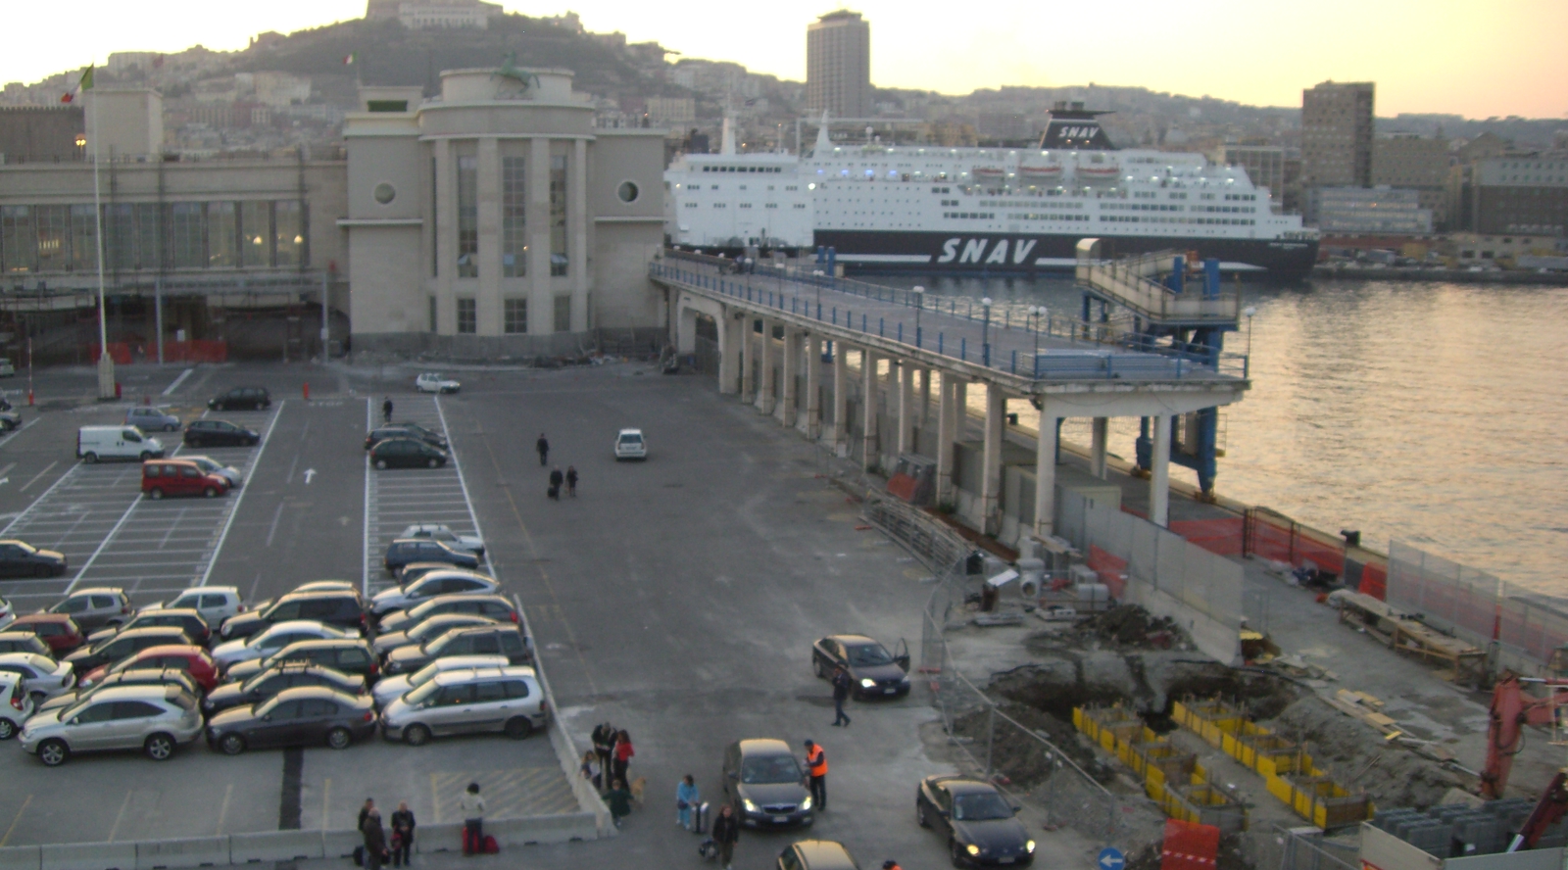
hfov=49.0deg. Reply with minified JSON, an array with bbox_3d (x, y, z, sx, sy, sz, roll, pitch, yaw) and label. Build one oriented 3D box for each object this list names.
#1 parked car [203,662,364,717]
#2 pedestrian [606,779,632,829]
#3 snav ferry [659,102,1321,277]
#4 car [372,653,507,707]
[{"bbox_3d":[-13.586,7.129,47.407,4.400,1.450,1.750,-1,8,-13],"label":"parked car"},{"bbox_3d":[-4.043,8.913,41.818,0.620,1.180,0.380,-1,8,-13],"label":"pedestrian"},{"bbox_3d":[49.176,-58.480,415.000,155.000,41.000,27.000,1,8,5],"label":"snav ferry"},{"bbox_3d":[-9.902,7.344,50.465,4.150,1.450,1.700,-1,8,-13],"label":"car"}]

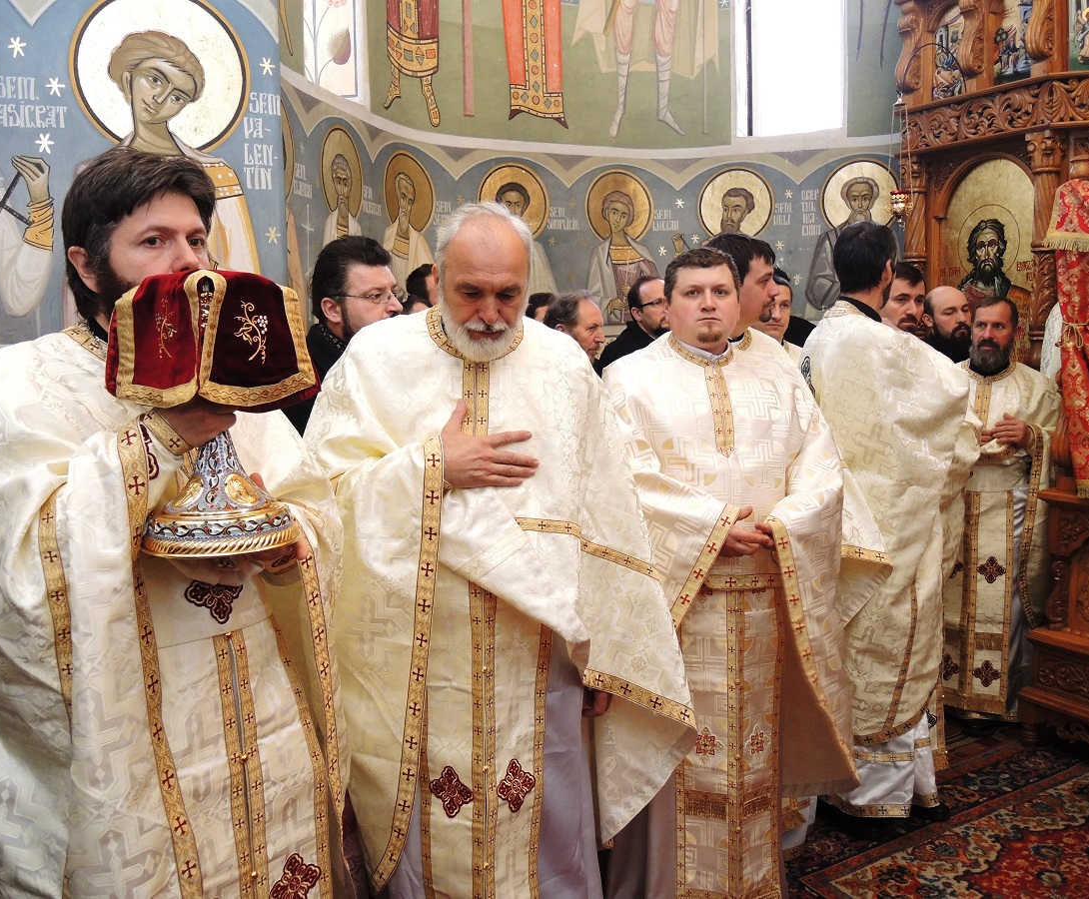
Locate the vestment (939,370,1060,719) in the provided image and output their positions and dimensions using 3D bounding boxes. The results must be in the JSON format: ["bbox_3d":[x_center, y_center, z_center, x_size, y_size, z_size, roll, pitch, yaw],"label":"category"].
[{"bbox_3d":[1.694,0.341,3.650,0.550,1.354,0.420,1,3,38],"label":"vestment"}]

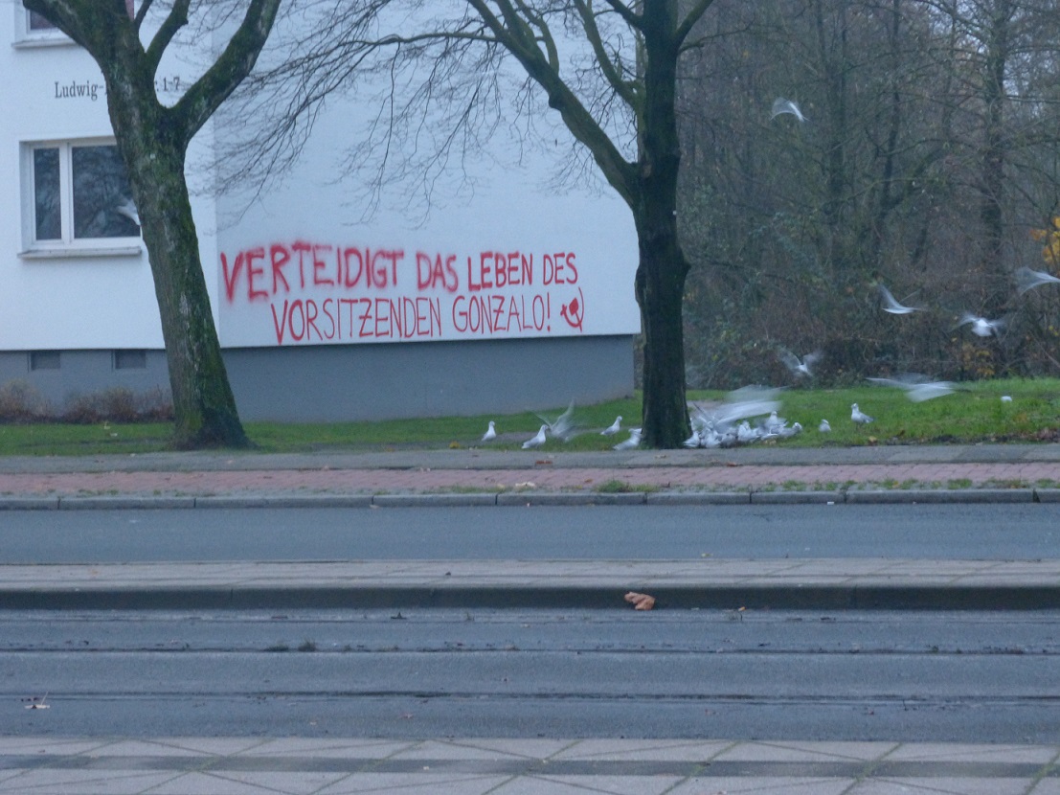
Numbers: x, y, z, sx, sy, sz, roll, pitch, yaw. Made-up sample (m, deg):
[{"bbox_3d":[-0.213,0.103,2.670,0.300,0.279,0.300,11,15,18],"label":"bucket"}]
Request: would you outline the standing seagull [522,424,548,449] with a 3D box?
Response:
[{"bbox_3d":[0.053,0.417,40.000,0.310,0.260,0.135,-1,2,6],"label":"standing seagull"}]

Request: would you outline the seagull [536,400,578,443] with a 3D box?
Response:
[{"bbox_3d":[0.288,0.257,40.800,0.340,0.420,0.520,-2,2,-35],"label":"seagull"}]

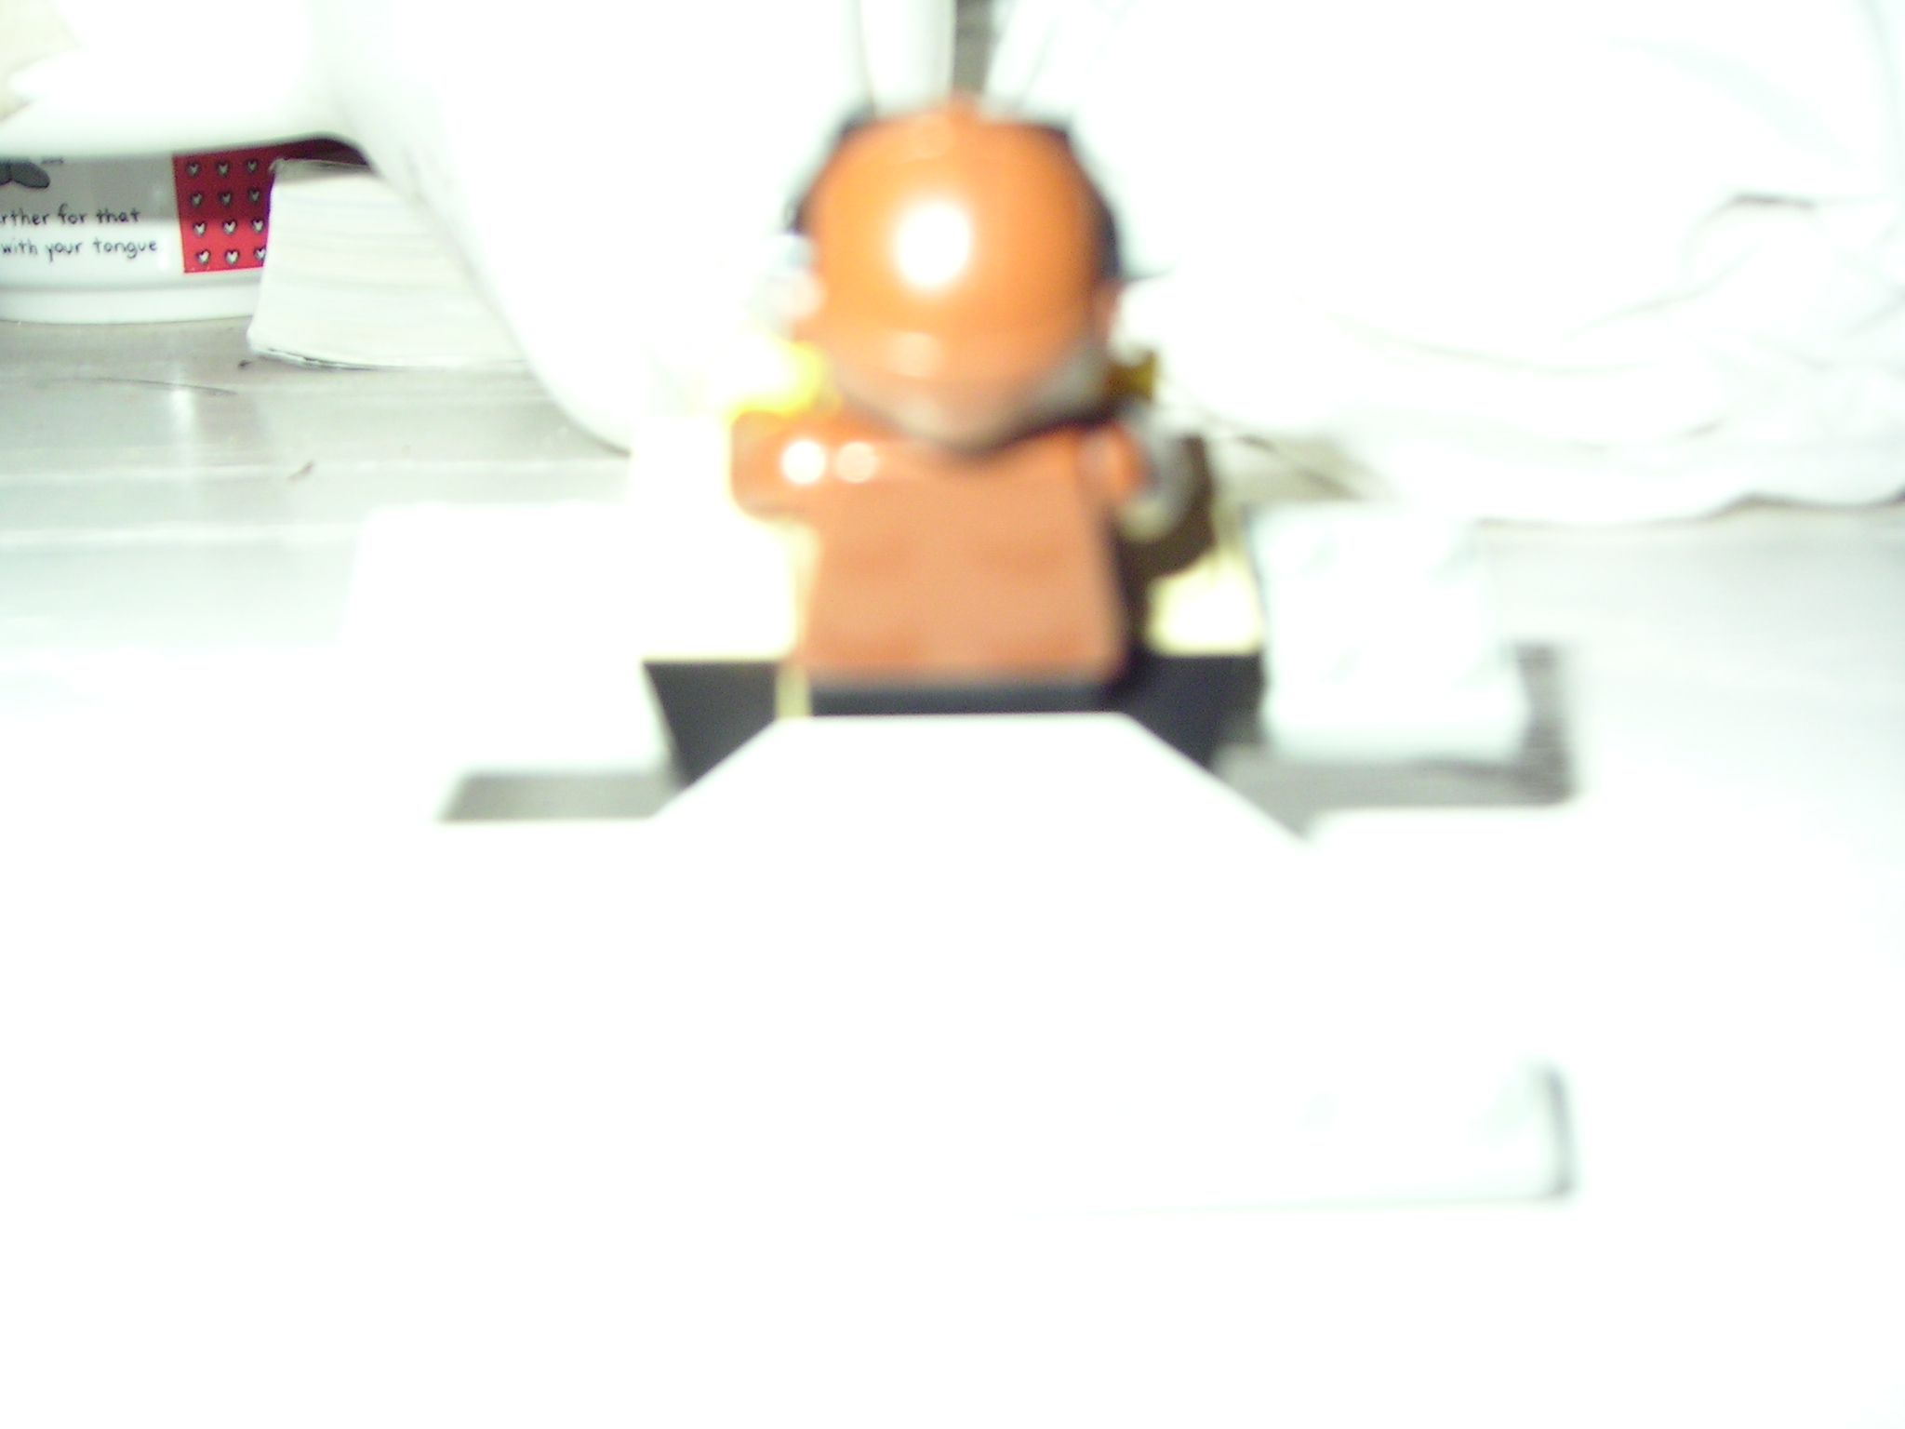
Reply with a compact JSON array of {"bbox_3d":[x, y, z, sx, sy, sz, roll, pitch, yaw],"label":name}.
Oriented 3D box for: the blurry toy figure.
[{"bbox_3d":[0.000,-0.013,0.096,0.021,0.034,0.021,0,35,0],"label":"blurry toy figure"}]

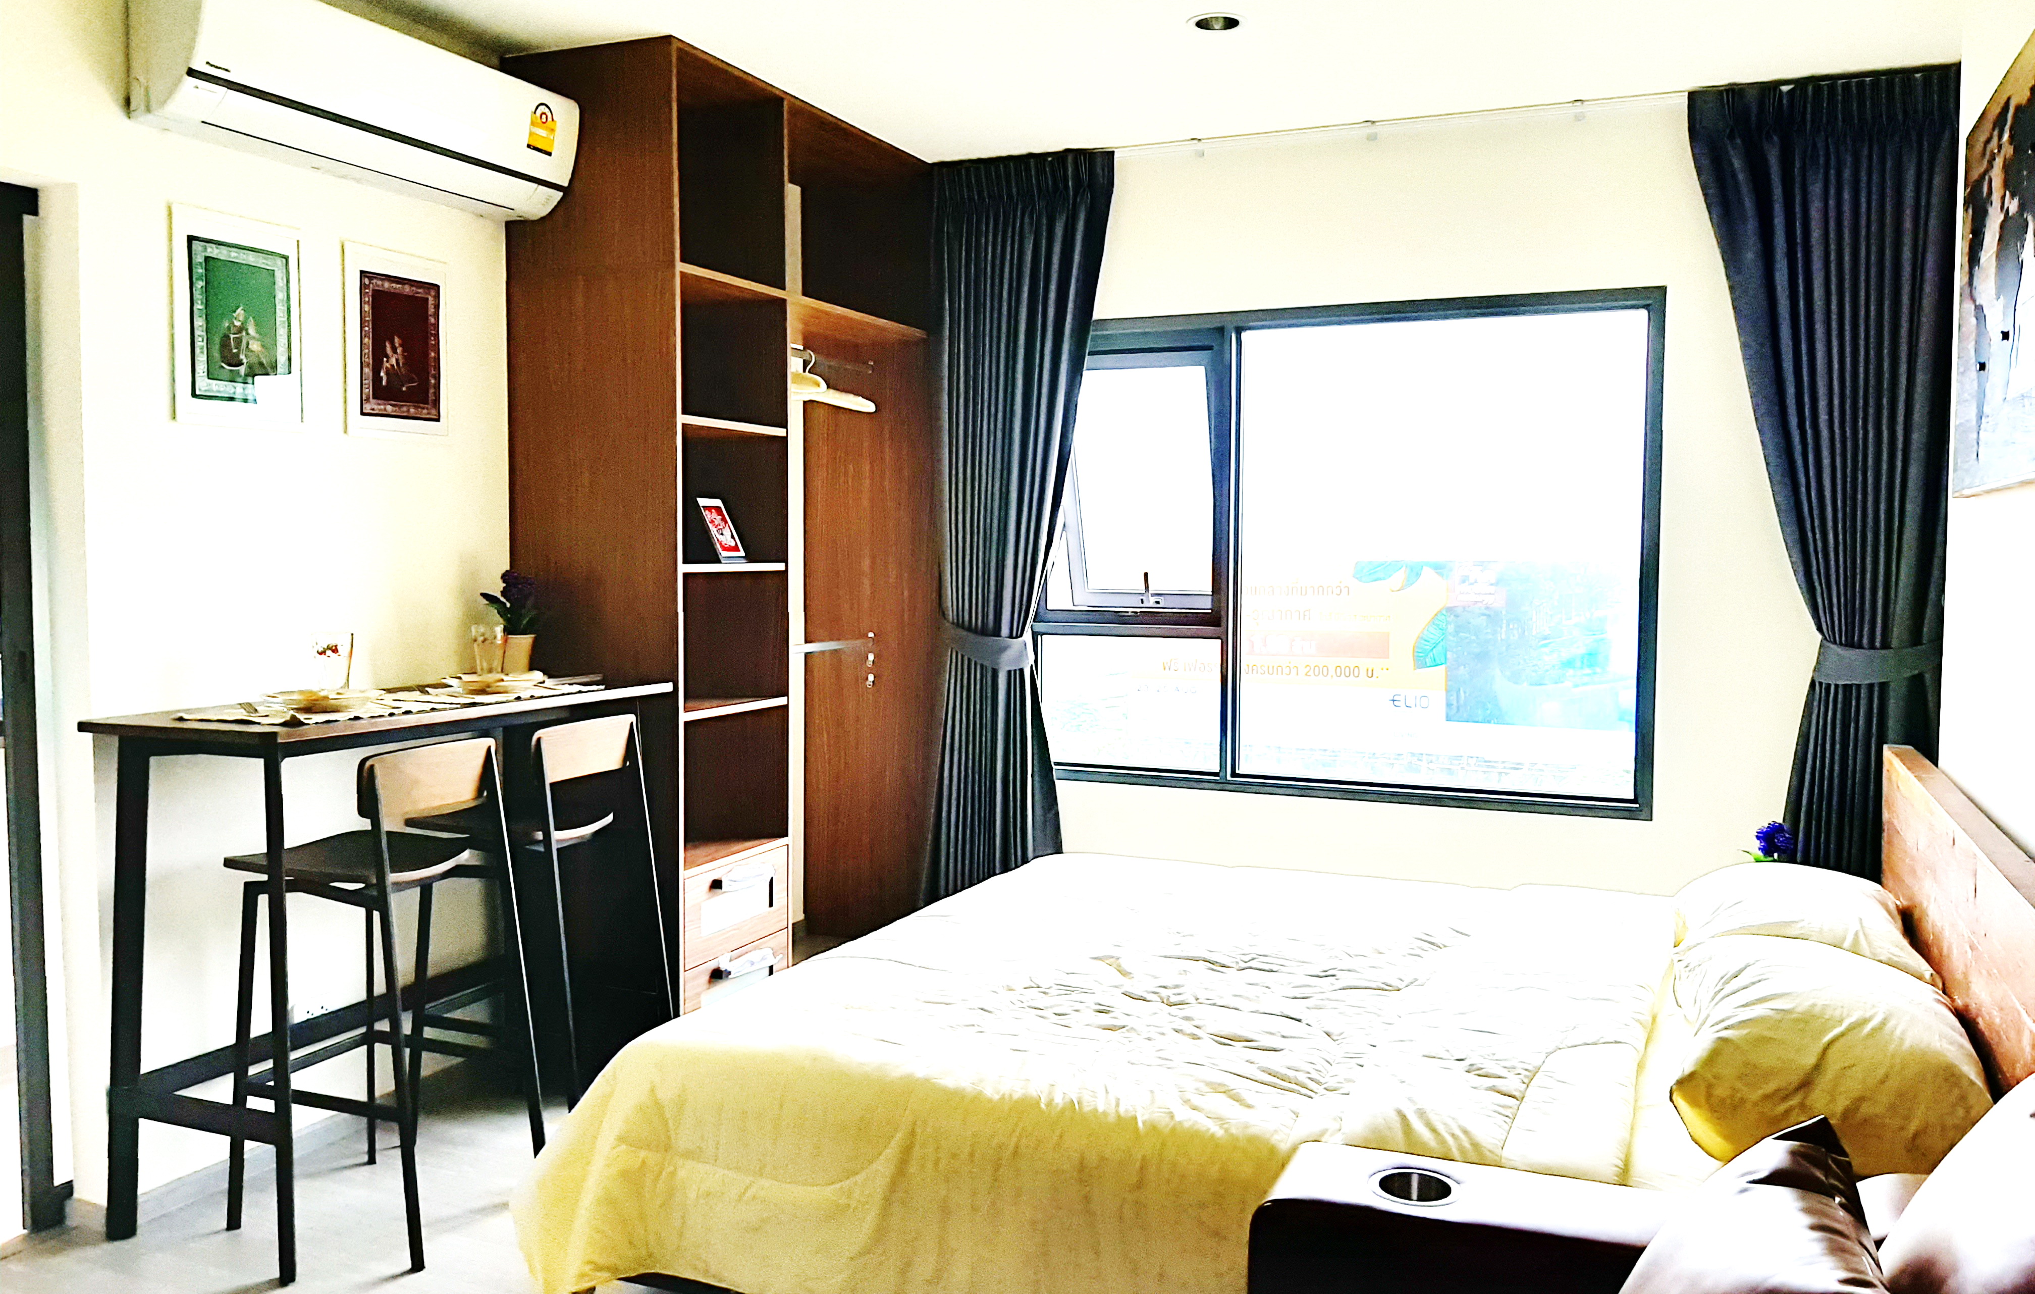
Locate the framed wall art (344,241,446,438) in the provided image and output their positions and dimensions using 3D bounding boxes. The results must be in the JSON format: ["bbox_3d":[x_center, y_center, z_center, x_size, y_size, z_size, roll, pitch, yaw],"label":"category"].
[{"bbox_3d":[-1.475,-0.722,3.649,0.021,0.438,0.316,2,4,24],"label":"framed wall art"}]

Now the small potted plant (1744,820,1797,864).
[{"bbox_3d":[1.912,0.575,3.889,0.130,0.280,0.130,2,4,24],"label":"small potted plant"}]

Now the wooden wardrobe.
[{"bbox_3d":[-0.816,-0.225,4.591,0.545,2.675,1.379,2,4,24],"label":"wooden wardrobe"}]

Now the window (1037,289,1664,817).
[{"bbox_3d":[0.918,-0.279,4.642,1.902,1.474,0.097,2,4,24],"label":"window"}]

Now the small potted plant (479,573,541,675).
[{"bbox_3d":[-1.309,-0.054,3.941,0.135,0.290,0.135,2,4,24],"label":"small potted plant"}]

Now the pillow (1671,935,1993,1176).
[{"bbox_3d":[1.219,0.596,2.319,0.422,0.194,0.693,2,4,24],"label":"pillow"}]

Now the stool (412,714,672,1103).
[{"bbox_3d":[-1.112,0.658,3.560,0.519,0.988,0.388,2,4,24],"label":"stool"}]

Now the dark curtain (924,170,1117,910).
[{"bbox_3d":[-0.003,-0.265,5.020,0.640,2.655,0.140,2,4,24],"label":"dark curtain"}]

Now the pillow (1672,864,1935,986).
[{"bbox_3d":[1.598,0.588,3.147,0.460,0.190,0.740,2,4,24],"label":"pillow"}]

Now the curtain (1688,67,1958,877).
[{"bbox_3d":[2.059,-0.178,4.006,0.616,2.565,0.139,2,4,24],"label":"curtain"}]

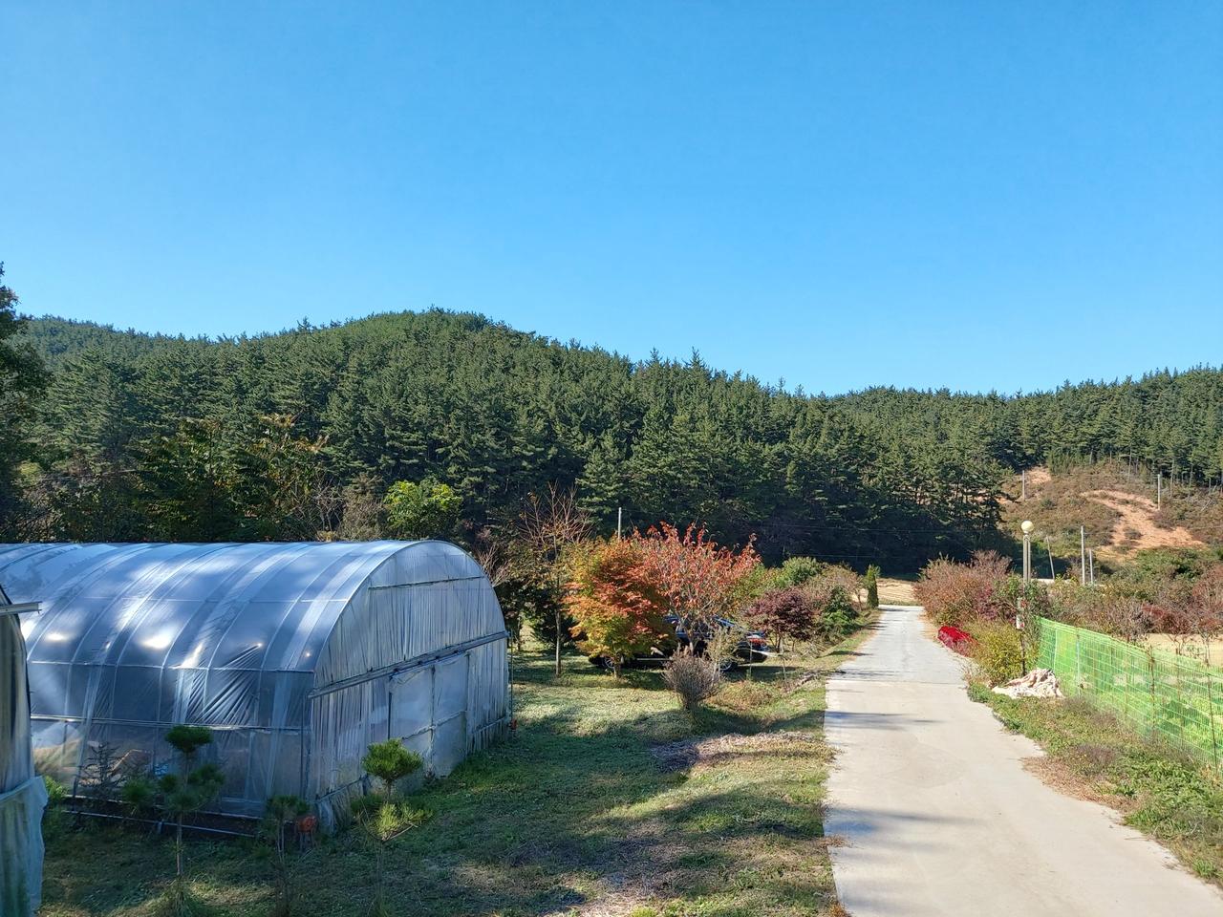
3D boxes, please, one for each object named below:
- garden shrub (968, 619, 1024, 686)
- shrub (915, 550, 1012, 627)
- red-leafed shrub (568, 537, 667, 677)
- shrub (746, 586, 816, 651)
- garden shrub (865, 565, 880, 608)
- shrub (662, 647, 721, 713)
[{"bbox_3d":[8.795,4.447,20.200,1.310,1.530,1.310,0,-5,0],"label":"garden shrub"},{"bbox_3d":[14.550,5.449,36.500,3.950,3.280,3.750,0,-5,0],"label":"shrub"},{"bbox_3d":[0.125,3.567,21.000,2.410,3.290,2.290,0,-5,0],"label":"red-leafed shrub"},{"bbox_3d":[5.184,4.936,27.000,2.160,2.020,2.050,0,-5,0],"label":"shrub"},{"bbox_3d":[15.918,7.799,54.000,0.930,2.690,0.930,0,-5,0],"label":"garden shrub"},{"bbox_3d":[1.508,4.182,16.700,1.120,1.190,1.120,0,-5,0],"label":"shrub"}]

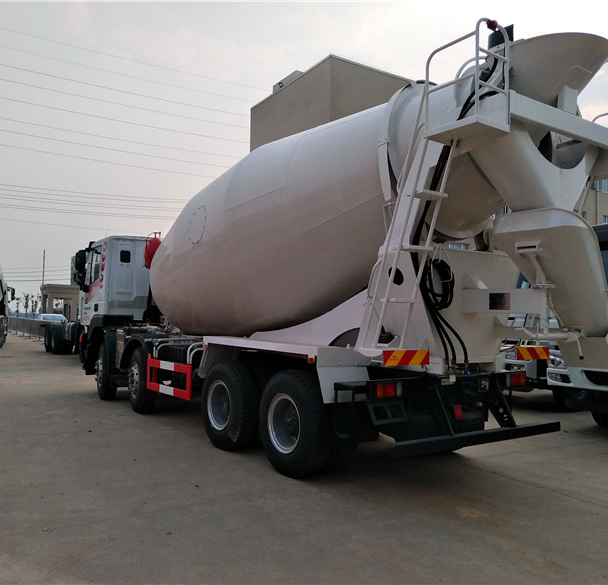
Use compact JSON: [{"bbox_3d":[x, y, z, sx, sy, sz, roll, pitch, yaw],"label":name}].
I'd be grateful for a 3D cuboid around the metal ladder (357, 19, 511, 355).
[{"bbox_3d":[0.976,-0.711,4.680,0.390,2.430,1.310,3,-3,-35],"label":"metal ladder"}]

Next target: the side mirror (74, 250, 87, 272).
[{"bbox_3d":[-4.402,-0.612,11.575,0.210,0.430,0.130,3,-3,-41],"label":"side mirror"}]

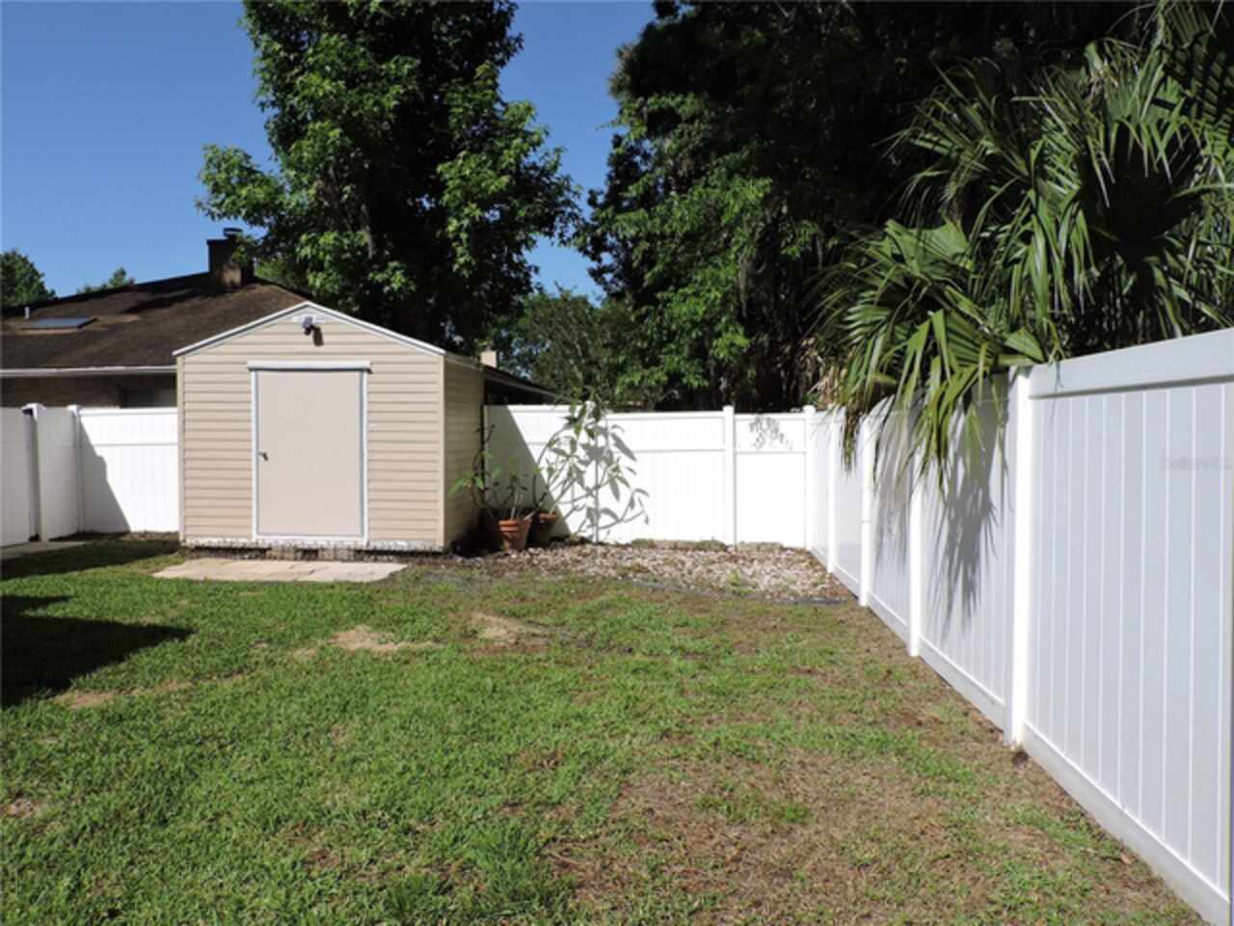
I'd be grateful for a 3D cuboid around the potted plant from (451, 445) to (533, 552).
[{"bbox_3d":[-1.481,0.412,10.150,0.930,1.250,0.800,0,2,0],"label":"potted plant"}]

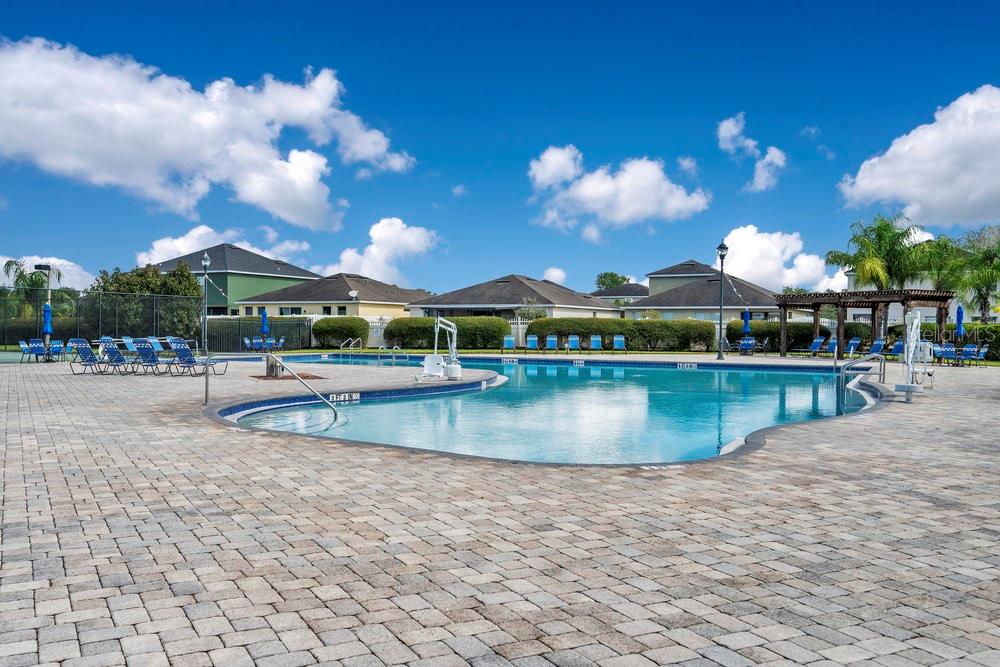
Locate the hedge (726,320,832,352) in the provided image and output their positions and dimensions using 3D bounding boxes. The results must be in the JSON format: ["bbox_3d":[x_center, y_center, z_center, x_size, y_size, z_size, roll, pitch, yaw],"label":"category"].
[{"bbox_3d":[16.634,0.156,49.601,6.100,1.800,1.800,0,0,4],"label":"hedge"}]

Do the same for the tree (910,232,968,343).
[{"bbox_3d":[21.581,-1.869,40.989,2.900,6.000,2.900,0,0,0],"label":"tree"}]

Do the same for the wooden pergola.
[{"bbox_3d":[15.178,-0.258,35.394,3.000,2.720,6.500,0,1,-30],"label":"wooden pergola"}]

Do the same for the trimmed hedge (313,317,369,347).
[{"bbox_3d":[-8.752,-0.002,46.002,3.050,1.780,1.700,0,0,10],"label":"trimmed hedge"}]

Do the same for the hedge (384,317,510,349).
[{"bbox_3d":[-3.244,-0.019,51.501,7.500,1.950,1.800,0,0,4],"label":"hedge"}]

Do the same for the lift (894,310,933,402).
[{"bbox_3d":[7.590,0.414,15.303,0.650,1.630,1.250,0,0,23],"label":"lift"}]

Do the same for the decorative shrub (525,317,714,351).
[{"bbox_3d":[7.241,0.059,50.501,11.300,1.900,1.800,0,0,4],"label":"decorative shrub"}]

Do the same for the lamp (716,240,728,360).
[{"bbox_3d":[8.945,-1.326,33.665,0.450,4.820,0.450,0,0,0],"label":"lamp"}]

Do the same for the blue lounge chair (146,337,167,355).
[{"bbox_3d":[-14.357,0.555,35.575,1.750,0.940,0.640,1,1,35],"label":"blue lounge chair"}]

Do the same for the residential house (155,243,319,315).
[{"bbox_3d":[-25.183,-3.963,77.469,12.000,9.000,12.000,1,1,27],"label":"residential house"}]

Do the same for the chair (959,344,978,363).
[{"bbox_3d":[16.897,0.768,30.005,0.580,0.820,0.620,0,0,-20],"label":"chair"}]

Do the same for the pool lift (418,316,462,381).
[{"bbox_3d":[-1.422,0.375,19.903,0.650,1.570,1.150,0,0,30],"label":"pool lift"}]

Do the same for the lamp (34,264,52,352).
[{"bbox_3d":[-22.727,-1.267,41.494,0.800,4.400,0.400,0,0,0],"label":"lamp"}]

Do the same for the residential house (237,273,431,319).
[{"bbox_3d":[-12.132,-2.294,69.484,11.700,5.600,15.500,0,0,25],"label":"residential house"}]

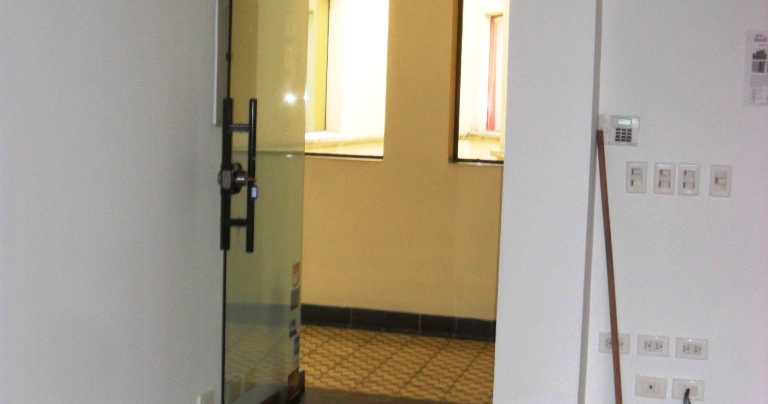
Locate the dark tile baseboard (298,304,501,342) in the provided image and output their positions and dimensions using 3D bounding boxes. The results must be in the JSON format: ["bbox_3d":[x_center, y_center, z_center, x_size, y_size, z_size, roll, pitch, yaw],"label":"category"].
[{"bbox_3d":[0.056,0.718,6.128,1.224,0.122,0.020,3,4,14],"label":"dark tile baseboard"}]

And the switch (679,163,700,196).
[{"bbox_3d":[1.121,-0.081,3.796,0.074,0.115,0.011,3,4,14],"label":"switch"}]

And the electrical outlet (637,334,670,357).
[{"bbox_3d":[1.007,0.538,3.863,0.114,0.075,0.011,3,4,14],"label":"electrical outlet"}]

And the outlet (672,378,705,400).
[{"bbox_3d":[1.130,0.698,3.840,0.114,0.075,0.011,3,4,14],"label":"outlet"}]

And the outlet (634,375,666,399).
[{"bbox_3d":[1.001,0.696,3.874,0.114,0.075,0.011,3,4,14],"label":"outlet"}]

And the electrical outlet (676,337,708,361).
[{"bbox_3d":[1.141,0.544,3.828,0.114,0.075,0.011,3,4,14],"label":"electrical outlet"}]

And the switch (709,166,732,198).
[{"bbox_3d":[1.226,-0.075,3.769,0.074,0.115,0.011,3,4,14],"label":"switch"}]

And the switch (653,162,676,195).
[{"bbox_3d":[1.038,-0.084,3.818,0.074,0.115,0.011,3,4,14],"label":"switch"}]

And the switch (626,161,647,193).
[{"bbox_3d":[0.939,-0.090,3.843,0.074,0.115,0.011,3,4,14],"label":"switch"}]

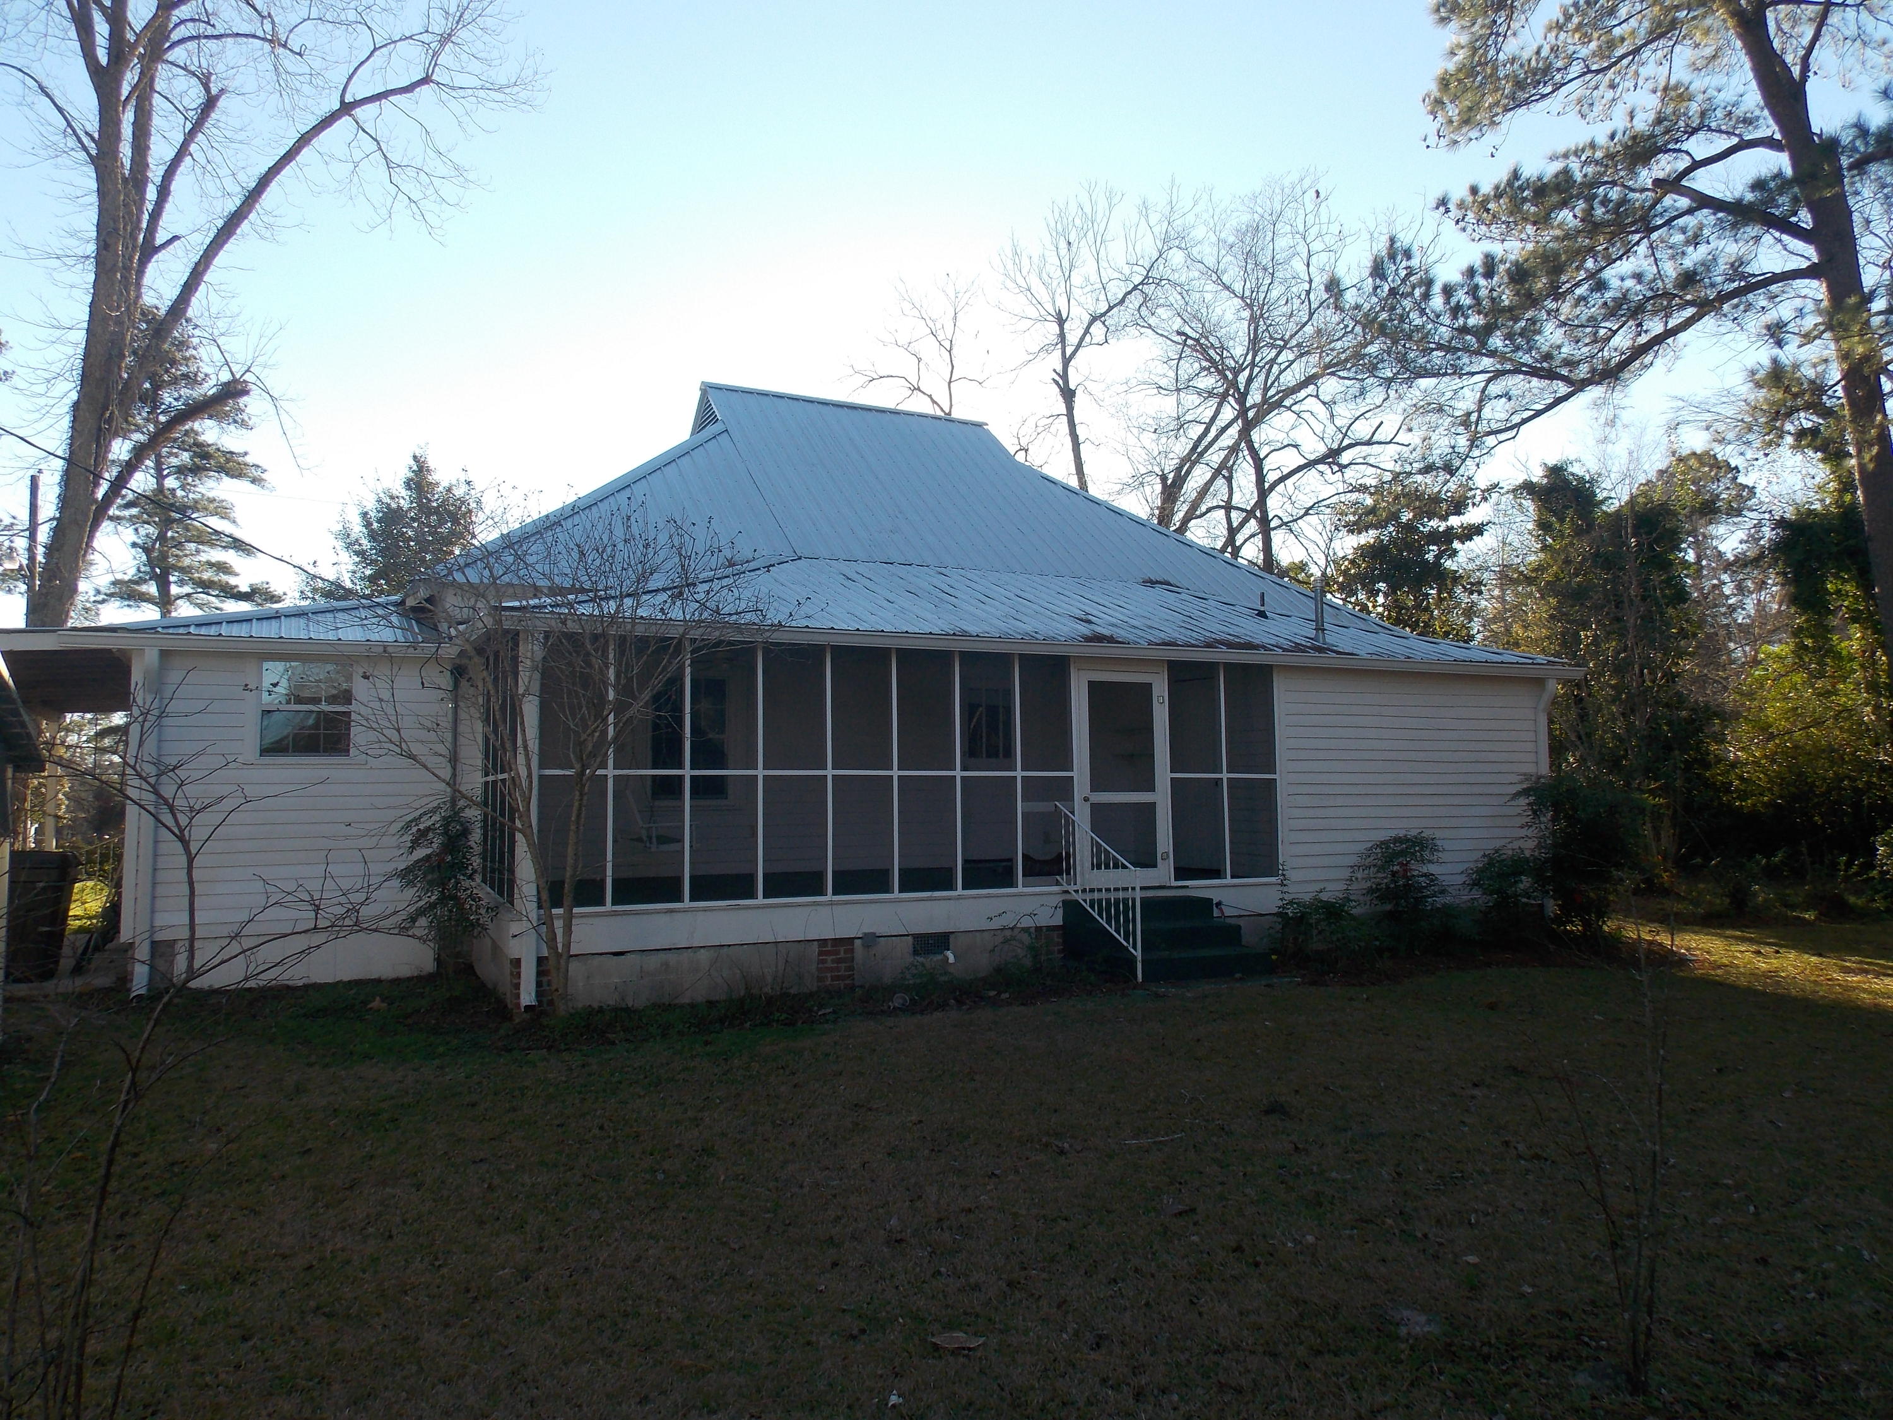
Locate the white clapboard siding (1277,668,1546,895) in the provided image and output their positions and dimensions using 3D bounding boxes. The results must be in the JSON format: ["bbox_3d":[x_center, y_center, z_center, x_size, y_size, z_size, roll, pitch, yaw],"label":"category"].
[{"bbox_3d":[4.990,0.819,14.000,3.700,2.420,0.200,1,-4,-25],"label":"white clapboard siding"}]

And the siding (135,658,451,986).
[{"bbox_3d":[-5.585,0.899,11.350,2.470,2.780,0.200,1,-4,-25],"label":"siding"}]

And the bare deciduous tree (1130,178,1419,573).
[{"bbox_3d":[8.698,-5.303,35.540,7.887,18.766,8.000,-1,-4,0],"label":"bare deciduous tree"}]

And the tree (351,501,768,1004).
[{"bbox_3d":[-2.744,0.414,9.467,2.960,3.789,2.500,-1,-4,0],"label":"tree"}]

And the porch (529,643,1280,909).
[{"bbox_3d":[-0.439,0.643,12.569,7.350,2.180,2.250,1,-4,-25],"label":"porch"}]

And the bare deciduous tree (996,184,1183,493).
[{"bbox_3d":[3.809,-5.193,35.533,5.127,18.643,5.500,-1,-4,0],"label":"bare deciduous tree"}]

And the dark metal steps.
[{"bbox_3d":[1.946,2.042,11.705,1.370,0.640,1.250,1,-4,-25],"label":"dark metal steps"}]

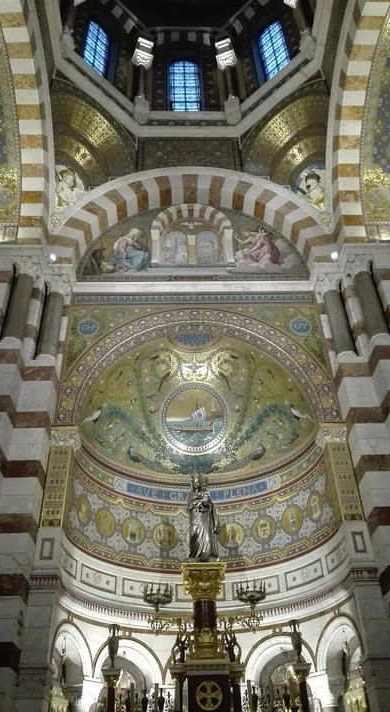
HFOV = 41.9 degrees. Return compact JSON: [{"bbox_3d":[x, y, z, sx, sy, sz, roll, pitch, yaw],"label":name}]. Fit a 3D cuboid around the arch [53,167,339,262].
[{"bbox_3d":[-0.104,-4.435,16.714,8.795,4.831,0.800,-1,-36,-2],"label":"arch"}]

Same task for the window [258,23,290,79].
[{"bbox_3d":[3.218,-12.571,20.839,1.120,4.150,0.200,-30,-45,33],"label":"window"}]

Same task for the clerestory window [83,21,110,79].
[{"bbox_3d":[-3.910,-12.504,20.573,0.200,4.150,1.120,-30,-45,33],"label":"clerestory window"}]

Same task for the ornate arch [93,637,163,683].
[{"bbox_3d":[-1.736,7.492,12.605,2.038,0.963,0.500,26,-44,-33],"label":"ornate arch"}]

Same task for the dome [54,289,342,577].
[{"bbox_3d":[0.066,2.237,14.521,6.500,6.444,4.200,-1,-36,-2],"label":"dome"}]

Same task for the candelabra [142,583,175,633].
[{"bbox_3d":[-0.704,4.834,9.822,0.559,0.913,0.559,-1,-36,-2],"label":"candelabra"}]

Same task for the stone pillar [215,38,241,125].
[{"bbox_3d":[1.363,-11.733,21.529,0.620,6.360,0.620,-14,-38,16],"label":"stone pillar"}]

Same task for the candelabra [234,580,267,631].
[{"bbox_3d":[1.078,4.811,9.894,0.563,0.920,0.563,-1,-36,-2],"label":"candelabra"}]

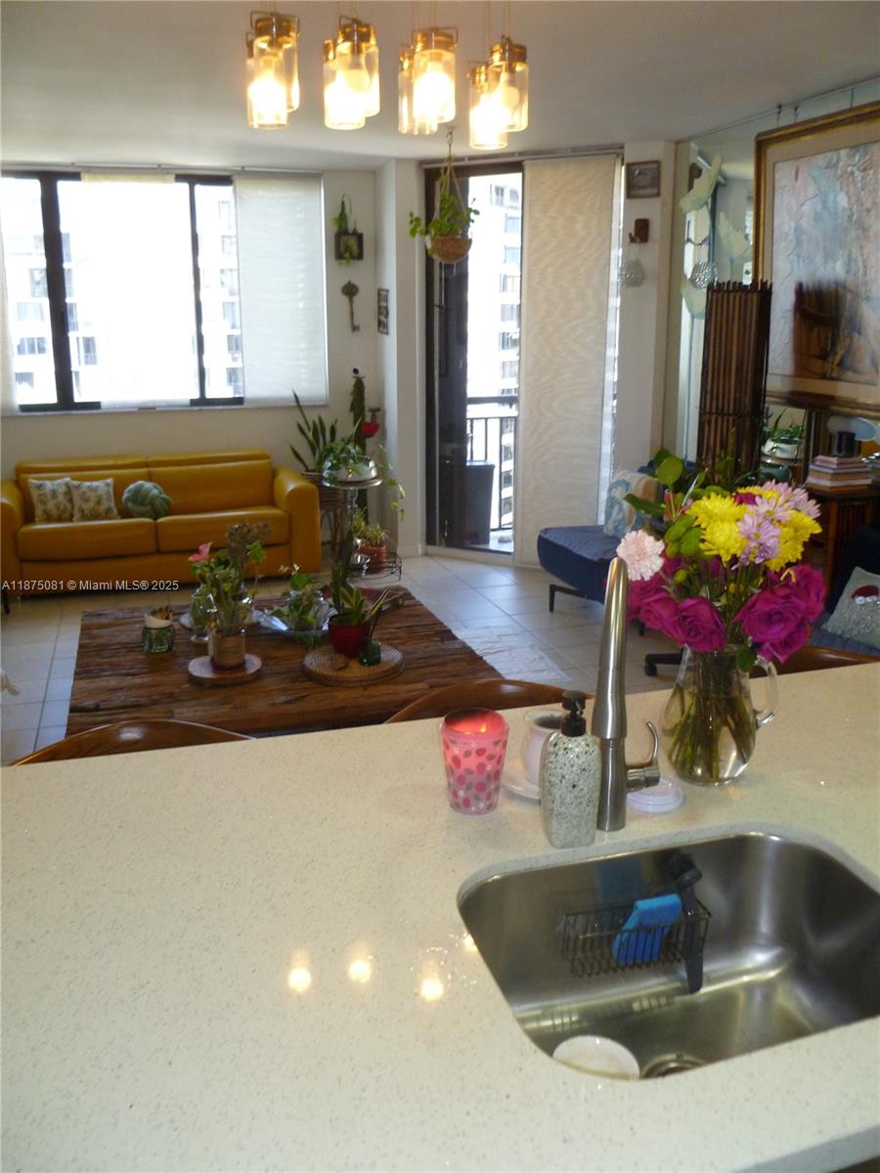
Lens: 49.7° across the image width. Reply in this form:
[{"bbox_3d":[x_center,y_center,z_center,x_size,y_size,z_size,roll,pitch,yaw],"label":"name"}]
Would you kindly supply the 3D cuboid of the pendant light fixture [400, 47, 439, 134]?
[{"bbox_3d":[-0.052,-1.230,2.361,0.096,0.188,0.098,0,15,0],"label":"pendant light fixture"}]

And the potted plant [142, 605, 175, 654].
[{"bbox_3d":[-1.026,0.155,3.460,0.108,0.153,0.108,-5,16,-17],"label":"potted plant"}]

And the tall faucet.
[{"bbox_3d":[0.246,0.170,1.233,0.105,0.420,0.240,4,16,13],"label":"tall faucet"}]

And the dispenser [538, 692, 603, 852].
[{"bbox_3d":[0.162,0.231,1.195,0.066,0.194,0.052,-5,16,-17],"label":"dispenser"}]

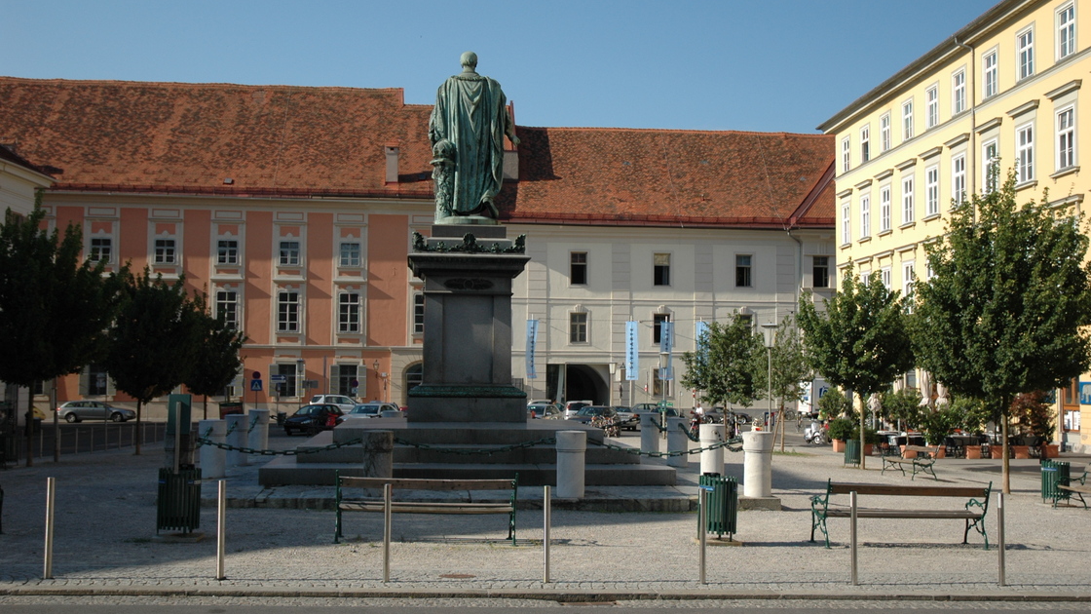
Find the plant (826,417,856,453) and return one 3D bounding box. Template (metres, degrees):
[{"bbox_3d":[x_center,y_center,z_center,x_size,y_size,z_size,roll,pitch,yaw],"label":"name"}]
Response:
[{"bbox_3d":[10.699,4.636,43.820,1.005,1.299,1.005,1,-3,-6],"label":"plant"}]

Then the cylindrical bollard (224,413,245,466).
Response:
[{"bbox_3d":[-6.544,2.822,25.700,0.480,1.030,0.480,1,-3,-6],"label":"cylindrical bollard"}]

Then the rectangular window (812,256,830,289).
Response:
[{"bbox_3d":[19.211,-2.408,84.303,1.129,2.179,0.200,0,-4,-2],"label":"rectangular window"}]

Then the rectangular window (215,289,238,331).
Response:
[{"bbox_3d":[-22.968,0.281,87.172,1.530,2.900,0.250,1,-3,-6],"label":"rectangular window"}]

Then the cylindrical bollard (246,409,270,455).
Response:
[{"bbox_3d":[-6.556,2.864,27.528,0.485,1.025,0.485,1,-3,-6],"label":"cylindrical bollard"}]

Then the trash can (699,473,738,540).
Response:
[{"bbox_3d":[2.109,2.444,14.721,0.470,0.790,0.470,1,-3,0],"label":"trash can"}]

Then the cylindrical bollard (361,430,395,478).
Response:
[{"bbox_3d":[-2.463,2.319,17.769,0.445,0.980,0.445,1,-4,-6],"label":"cylindrical bollard"}]

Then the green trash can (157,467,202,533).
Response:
[{"bbox_3d":[-4.327,2.289,14.300,0.500,0.760,0.490,1,-3,0],"label":"green trash can"}]

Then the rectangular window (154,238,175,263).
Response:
[{"bbox_3d":[-25.353,-3.668,80.700,1.380,1.620,0.200,1,-3,-7],"label":"rectangular window"}]

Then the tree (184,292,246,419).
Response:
[{"bbox_3d":[-12.690,2.272,44.818,2.800,5.750,2.800,1,-4,-6],"label":"tree"}]

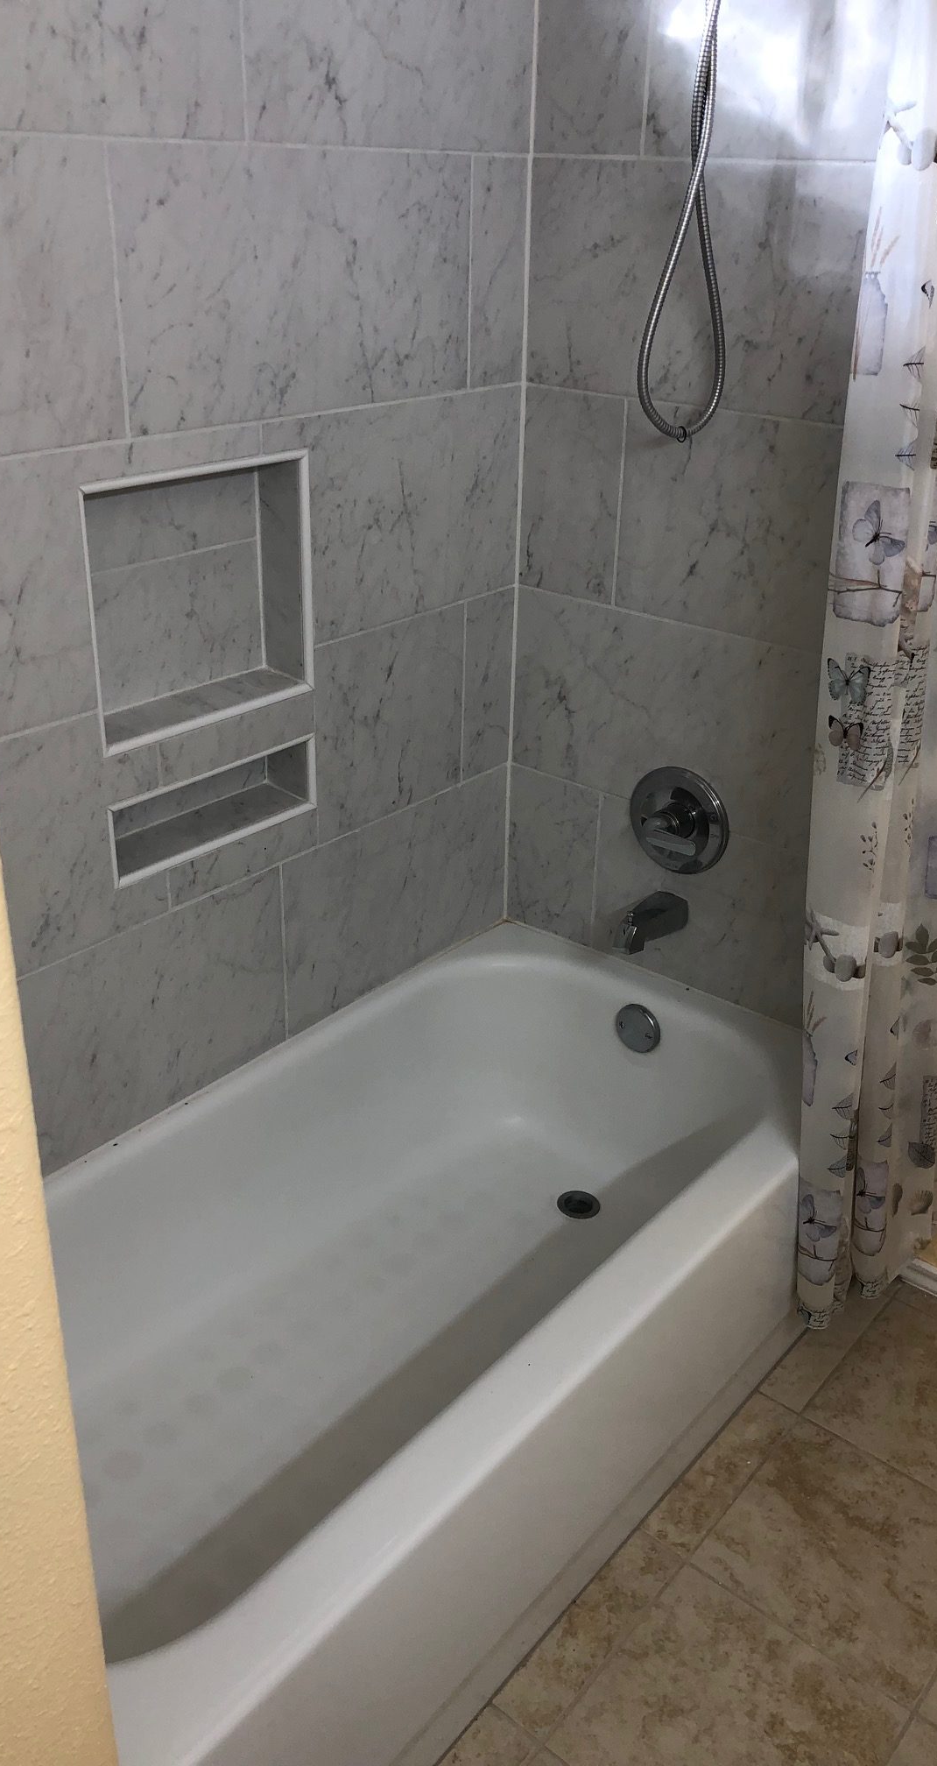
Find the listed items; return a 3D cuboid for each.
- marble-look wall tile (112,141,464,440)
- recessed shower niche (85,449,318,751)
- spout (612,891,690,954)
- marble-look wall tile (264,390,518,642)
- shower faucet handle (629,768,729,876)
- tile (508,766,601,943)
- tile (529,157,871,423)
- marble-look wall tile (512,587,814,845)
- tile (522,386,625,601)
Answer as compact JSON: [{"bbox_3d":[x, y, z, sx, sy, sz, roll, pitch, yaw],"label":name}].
[{"bbox_3d":[-0.195,-0.747,1.787,0.010,0.305,0.612,21,32,34],"label":"marble-look wall tile"},{"bbox_3d":[-0.360,-0.371,1.829,0.097,0.322,0.359,21,32,34],"label":"recessed shower niche"},{"bbox_3d":[0.287,0.065,2.268,0.058,0.068,0.135,21,32,34],"label":"spout"},{"bbox_3d":[-0.093,-0.528,2.043,0.010,0.303,0.539,21,32,34],"label":"marble-look wall tile"},{"bbox_3d":[0.305,-0.083,2.210,0.178,0.178,0.095,21,32,34],"label":"shower faucet handle"},{"bbox_3d":[0.145,-0.044,2.450,0.188,0.296,0.010,21,32,34],"label":"tile"},{"bbox_3d":[0.330,-0.801,1.925,0.611,0.306,0.010,21,32,34],"label":"tile"},{"bbox_3d":[0.315,-0.252,2.197,0.611,0.303,0.010,21,32,34],"label":"marble-look wall tile"},{"bbox_3d":[0.157,-0.590,2.181,0.182,0.304,0.010,21,32,34],"label":"tile"}]

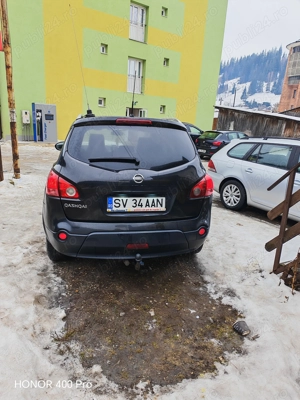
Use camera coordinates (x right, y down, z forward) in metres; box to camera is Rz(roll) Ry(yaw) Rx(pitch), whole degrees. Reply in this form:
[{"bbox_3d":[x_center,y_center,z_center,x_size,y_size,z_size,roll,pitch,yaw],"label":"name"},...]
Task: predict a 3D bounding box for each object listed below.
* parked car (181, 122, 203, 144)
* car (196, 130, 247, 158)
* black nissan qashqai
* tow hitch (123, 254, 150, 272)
[{"bbox_3d":[1.980,-3.870,16.800,4.450,1.660,1.830,-8,19,-35],"label":"parked car"},{"bbox_3d":[4.280,-2.980,14.880,4.100,1.450,1.720,-8,19,-35],"label":"car"},{"bbox_3d":[-0.482,-0.499,4.503,1.810,1.645,4.480,-1,16,-10],"label":"black nissan qashqai"},{"bbox_3d":[-0.120,0.555,2.505,0.210,0.150,0.200,-1,16,-10],"label":"tow hitch"}]

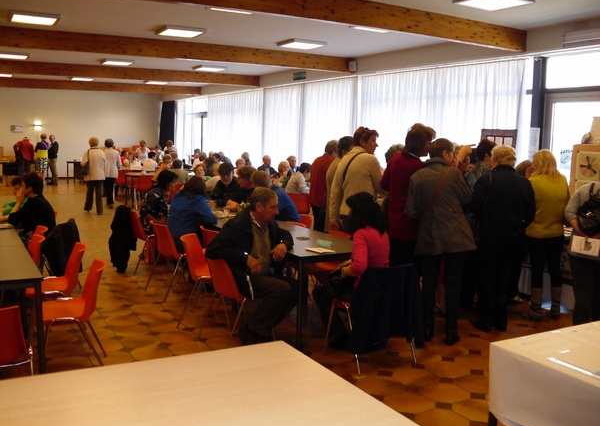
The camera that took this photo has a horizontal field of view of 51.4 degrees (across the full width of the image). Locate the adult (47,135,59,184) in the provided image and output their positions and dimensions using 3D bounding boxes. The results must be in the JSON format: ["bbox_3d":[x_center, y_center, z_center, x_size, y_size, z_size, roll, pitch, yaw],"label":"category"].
[{"bbox_3d":[-8.012,-1.722,20.200,0.420,1.680,0.500,-1,7,-20],"label":"adult"}]

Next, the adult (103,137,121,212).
[{"bbox_3d":[-4.229,-0.879,14.000,0.470,1.590,0.350,0,7,-14],"label":"adult"}]

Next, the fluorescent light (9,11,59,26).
[{"bbox_3d":[-3.797,-2.790,8.950,0.650,0.080,0.650,-3,8,-30],"label":"fluorescent light"}]

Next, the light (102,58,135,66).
[{"bbox_3d":[-4.207,-3.468,14.400,0.650,0.080,0.650,-3,8,-30],"label":"light"}]

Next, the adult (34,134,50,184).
[{"bbox_3d":[-8.088,-1.649,19.600,0.480,1.670,0.380,1,7,-5],"label":"adult"}]

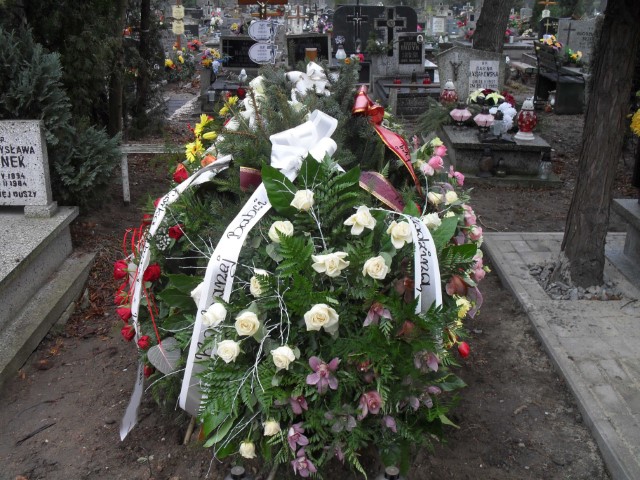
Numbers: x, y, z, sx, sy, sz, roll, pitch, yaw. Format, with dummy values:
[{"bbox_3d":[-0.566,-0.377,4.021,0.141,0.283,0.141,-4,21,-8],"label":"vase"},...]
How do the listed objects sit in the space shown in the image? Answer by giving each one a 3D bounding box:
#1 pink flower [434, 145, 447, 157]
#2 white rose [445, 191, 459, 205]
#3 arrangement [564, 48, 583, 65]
[{"bbox_3d":[0.503,-0.373,2.700,0.050,0.050,0.050,-12,12,-28],"label":"pink flower"},{"bbox_3d":[0.488,-0.158,2.400,0.051,0.052,0.047,-4,5,-11],"label":"white rose"},{"bbox_3d":[3.996,-2.892,10.200,0.270,0.240,0.240,0,22,0],"label":"arrangement"}]

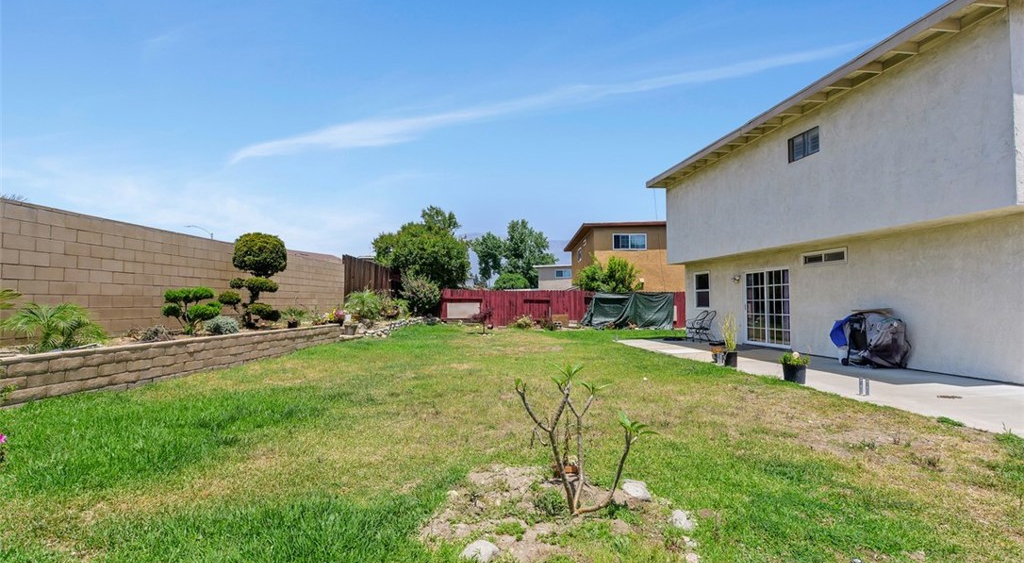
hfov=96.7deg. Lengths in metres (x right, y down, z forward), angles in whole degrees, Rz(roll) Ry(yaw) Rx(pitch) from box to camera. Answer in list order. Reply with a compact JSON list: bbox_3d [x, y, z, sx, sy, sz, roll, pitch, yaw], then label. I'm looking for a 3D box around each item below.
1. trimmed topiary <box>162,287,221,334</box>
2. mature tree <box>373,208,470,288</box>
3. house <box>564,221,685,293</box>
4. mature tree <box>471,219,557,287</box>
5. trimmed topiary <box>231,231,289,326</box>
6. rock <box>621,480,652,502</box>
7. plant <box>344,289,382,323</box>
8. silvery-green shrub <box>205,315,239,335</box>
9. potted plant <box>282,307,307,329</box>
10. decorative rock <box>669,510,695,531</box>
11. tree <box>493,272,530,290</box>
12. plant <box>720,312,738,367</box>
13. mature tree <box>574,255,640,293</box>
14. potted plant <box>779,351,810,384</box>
[{"bbox_3d":[-6.268,0.567,8.900,0.880,0.940,1.000,0,-2,3],"label":"trimmed topiary"},{"bbox_3d":[-4.892,-0.811,24.600,5.300,6.400,5.000,0,-2,0],"label":"mature tree"},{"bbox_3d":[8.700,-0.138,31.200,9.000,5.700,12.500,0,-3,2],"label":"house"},{"bbox_3d":[0.181,-1.934,55.000,10.200,11.200,9.000,0,-2,0],"label":"mature tree"},{"bbox_3d":[-5.737,-0.024,10.300,1.260,2.140,1.100,0,-3,3],"label":"trimmed topiary"},{"bbox_3d":[0.744,1.249,2.720,0.175,0.090,0.140,0,-3,0],"label":"rock"},{"bbox_3d":[-5.156,0.816,15.800,1.300,1.150,1.250,0,-3,3],"label":"plant"},{"bbox_3d":[-5.589,0.836,8.722,0.580,0.406,0.560,0,-3,0],"label":"silvery-green shrub"},{"bbox_3d":[-5.831,0.965,12.200,0.560,0.580,0.560,0,-2,3],"label":"potted plant"},{"bbox_3d":[0.891,1.250,2.400,0.120,0.080,0.100,0,-3,0],"label":"decorative rock"},{"bbox_3d":[0.000,1.135,35.000,2.900,3.400,2.900,0,-3,2],"label":"tree"},{"bbox_3d":[4.167,1.105,8.700,0.330,1.040,0.320,0,-3,0],"label":"plant"},{"bbox_3d":[5.259,0.518,24.800,3.400,3.700,2.900,0,-2,0],"label":"mature tree"},{"bbox_3d":[4.345,1.315,7.000,0.420,0.500,0.420,0,-2,-6],"label":"potted plant"}]

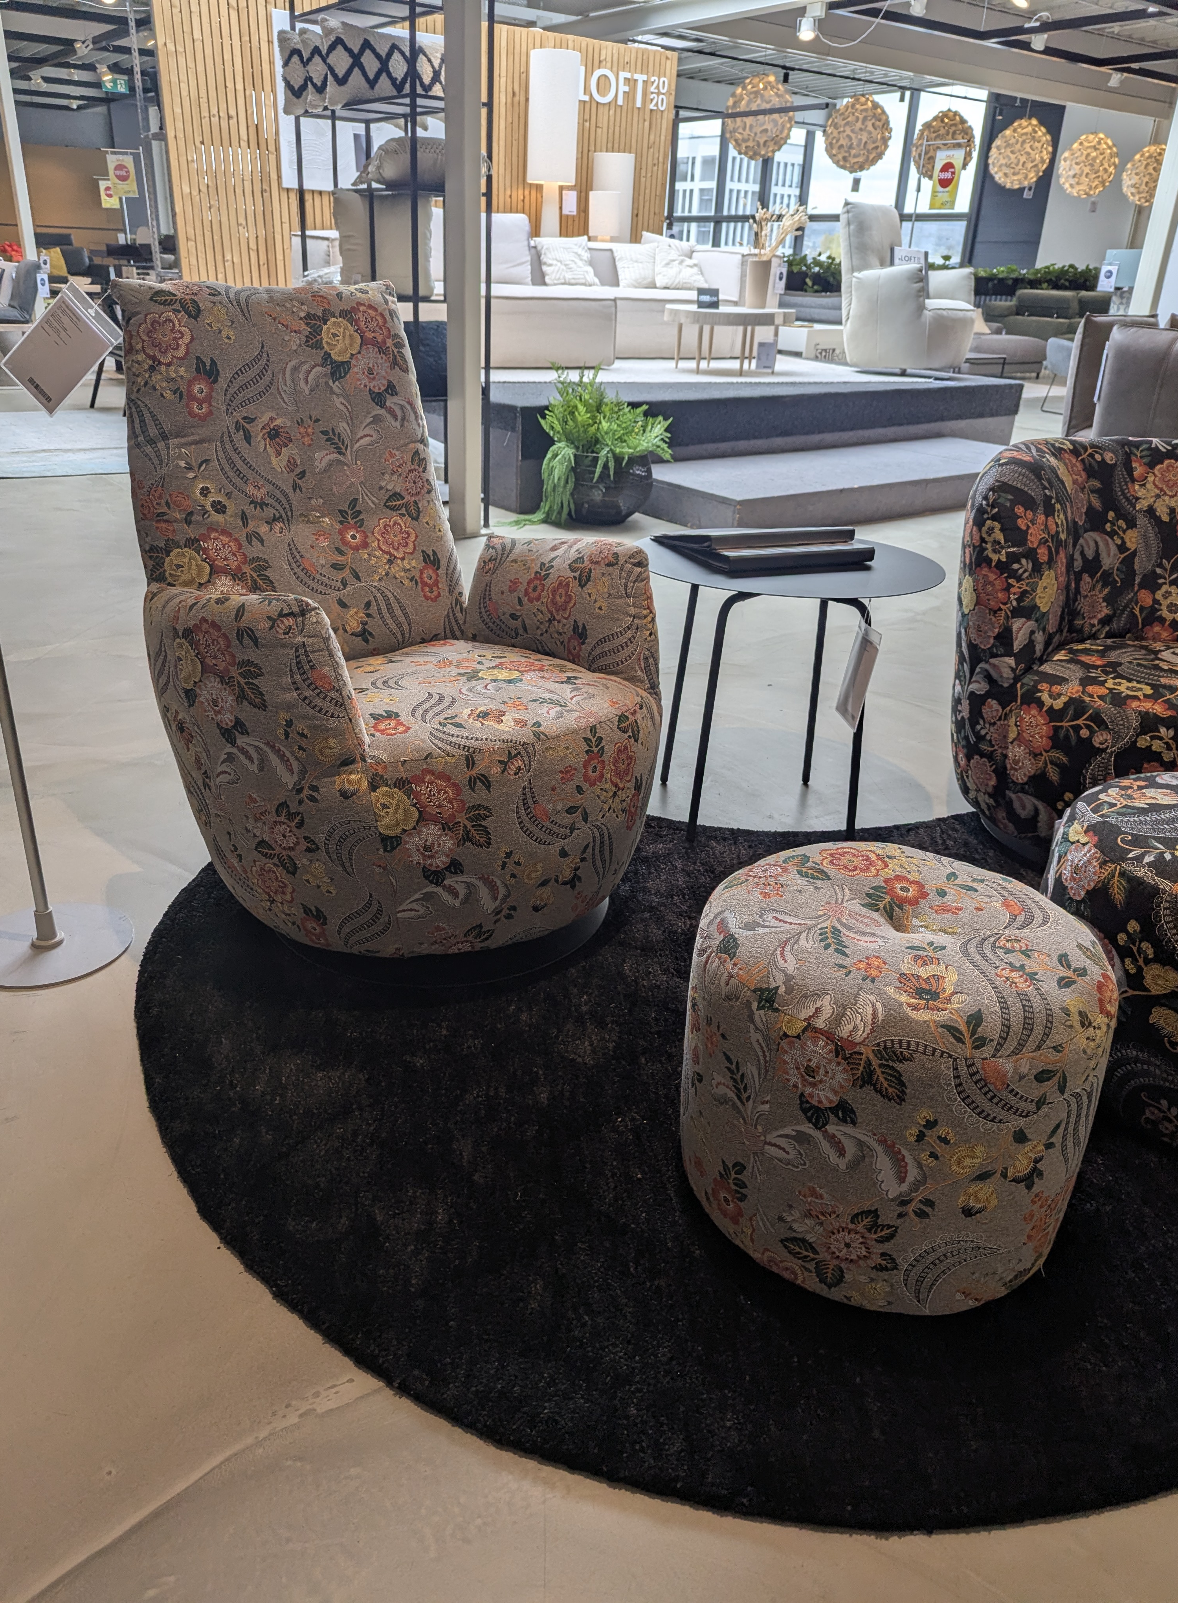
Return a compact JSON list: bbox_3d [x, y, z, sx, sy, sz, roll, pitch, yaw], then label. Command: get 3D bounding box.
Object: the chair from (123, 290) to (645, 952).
[{"bbox_3d":[-0.326,-0.336,1.966,0.788,1.015,0.950,-19,33,-38],"label":"chair"}]

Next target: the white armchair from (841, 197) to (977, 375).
[{"bbox_3d":[2.310,-3.728,8.138,0.713,1.123,0.810,-18,32,-37],"label":"white armchair"}]

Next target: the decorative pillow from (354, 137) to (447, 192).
[{"bbox_3d":[-0.694,-2.617,4.574,0.540,0.162,0.454,-4,26,-14],"label":"decorative pillow"}]

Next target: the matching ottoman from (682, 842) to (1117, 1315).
[{"bbox_3d":[0.357,0.314,1.349,0.477,0.418,0.477,3,25,0],"label":"matching ottoman"}]

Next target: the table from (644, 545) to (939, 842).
[{"bbox_3d":[0.380,-0.236,2.389,0.626,0.578,0.626,1,25,-5],"label":"table"}]

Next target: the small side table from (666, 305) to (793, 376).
[{"bbox_3d":[0.937,-3.171,7.680,0.842,0.389,0.842,3,25,0],"label":"small side table"}]

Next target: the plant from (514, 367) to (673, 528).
[{"bbox_3d":[0.023,-1.708,5.369,0.691,0.659,0.583,3,25,0],"label":"plant"}]

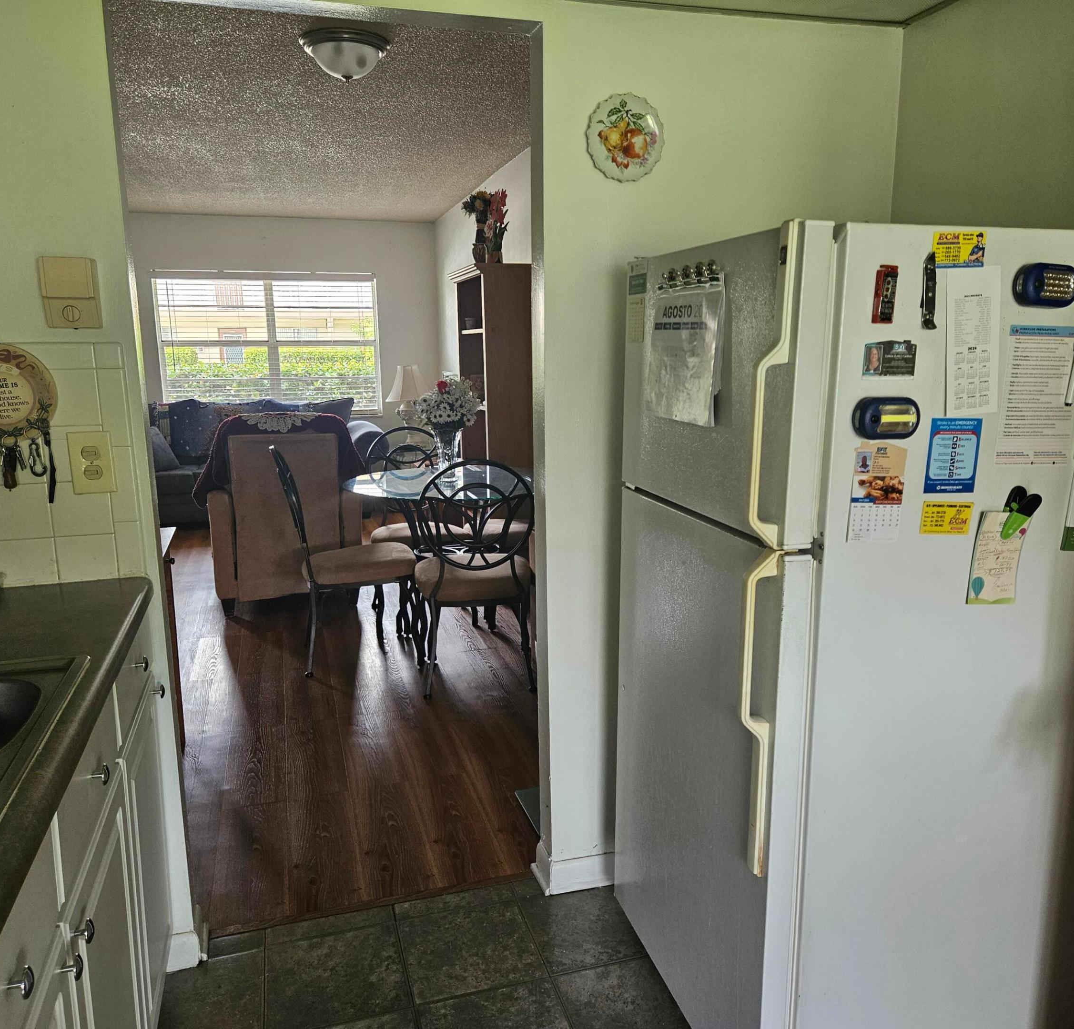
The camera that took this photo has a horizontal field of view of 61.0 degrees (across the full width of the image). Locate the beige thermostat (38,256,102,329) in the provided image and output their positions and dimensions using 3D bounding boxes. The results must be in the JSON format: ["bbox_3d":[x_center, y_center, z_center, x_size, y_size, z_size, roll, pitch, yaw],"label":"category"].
[{"bbox_3d":[-0.877,-0.416,1.718,0.096,0.129,0.031,-4,12,-16],"label":"beige thermostat"}]

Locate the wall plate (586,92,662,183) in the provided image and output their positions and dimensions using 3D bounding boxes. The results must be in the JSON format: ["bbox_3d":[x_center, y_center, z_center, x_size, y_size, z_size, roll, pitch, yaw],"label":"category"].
[{"bbox_3d":[0.191,-0.817,1.983,0.181,0.183,0.022,-4,12,-15],"label":"wall plate"}]

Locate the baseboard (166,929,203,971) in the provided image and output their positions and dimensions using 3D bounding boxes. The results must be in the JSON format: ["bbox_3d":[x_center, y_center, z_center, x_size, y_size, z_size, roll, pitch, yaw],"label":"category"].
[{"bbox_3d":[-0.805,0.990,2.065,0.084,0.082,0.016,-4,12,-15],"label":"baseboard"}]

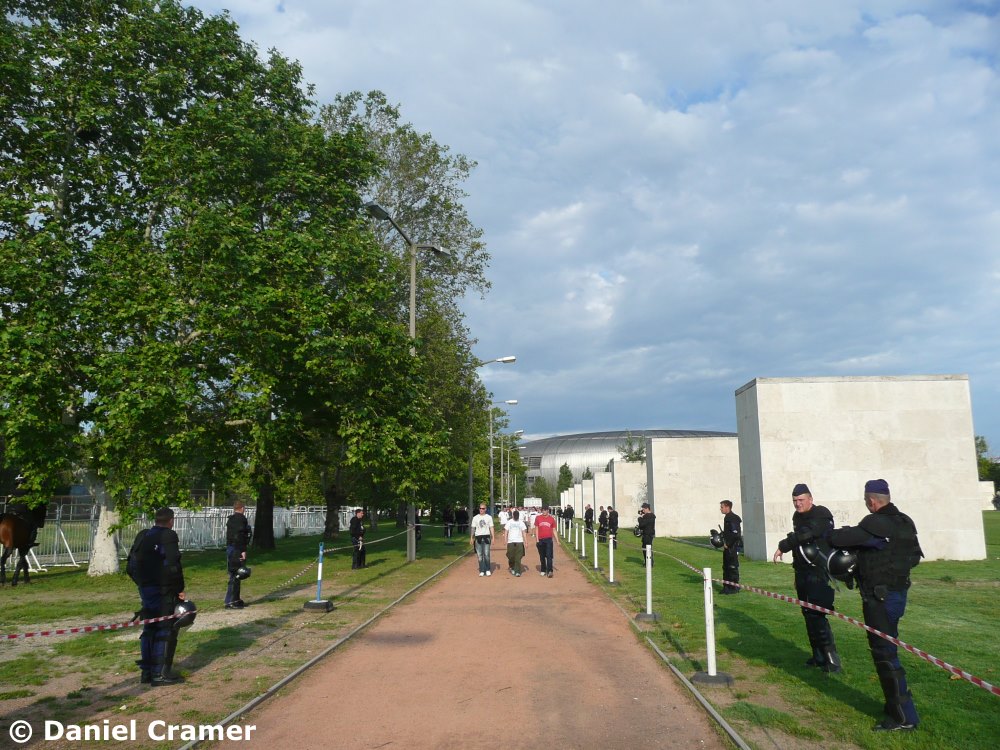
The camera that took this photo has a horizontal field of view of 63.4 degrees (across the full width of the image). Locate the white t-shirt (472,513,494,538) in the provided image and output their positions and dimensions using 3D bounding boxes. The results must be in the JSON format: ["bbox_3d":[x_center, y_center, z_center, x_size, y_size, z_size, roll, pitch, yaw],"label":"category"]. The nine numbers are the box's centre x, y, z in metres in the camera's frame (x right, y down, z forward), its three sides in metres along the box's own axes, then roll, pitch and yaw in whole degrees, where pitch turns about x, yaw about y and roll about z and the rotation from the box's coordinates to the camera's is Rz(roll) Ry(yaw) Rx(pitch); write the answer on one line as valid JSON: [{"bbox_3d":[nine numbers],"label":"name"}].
[{"bbox_3d":[-0.422,3.848,20.680,0.560,0.620,0.300,-1,-9,2],"label":"white t-shirt"}]

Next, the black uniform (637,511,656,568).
[{"bbox_3d":[4.281,4.771,23.637,0.480,1.620,0.540,-1,-10,6],"label":"black uniform"}]

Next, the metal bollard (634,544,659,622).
[{"bbox_3d":[2.263,3.183,12.433,0.380,1.110,0.380,-1,-9,2],"label":"metal bollard"}]

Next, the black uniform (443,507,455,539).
[{"bbox_3d":[-2.975,8.572,46.726,0.440,1.750,0.600,6,-11,-30],"label":"black uniform"}]

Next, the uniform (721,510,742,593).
[{"bbox_3d":[4.648,3.531,16.240,0.420,1.620,0.540,-1,-10,7],"label":"uniform"}]

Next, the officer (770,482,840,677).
[{"bbox_3d":[3.269,2.146,8.572,0.620,1.880,0.660,6,-11,-33],"label":"officer"}]

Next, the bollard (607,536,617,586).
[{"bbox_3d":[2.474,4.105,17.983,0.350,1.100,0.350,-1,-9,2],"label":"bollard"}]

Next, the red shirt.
[{"bbox_3d":[1.154,3.851,20.518,0.560,0.620,0.300,-1,-9,2],"label":"red shirt"}]

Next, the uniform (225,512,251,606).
[{"bbox_3d":[-4.743,3.334,14.616,0.540,1.640,0.440,-8,-12,37],"label":"uniform"}]

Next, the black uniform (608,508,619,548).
[{"bbox_3d":[4.768,6.470,33.984,0.420,1.640,0.520,-1,-9,4],"label":"black uniform"}]

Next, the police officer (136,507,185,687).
[{"bbox_3d":[-3.344,2.208,7.944,0.440,1.530,0.560,9,-13,-43],"label":"police officer"}]

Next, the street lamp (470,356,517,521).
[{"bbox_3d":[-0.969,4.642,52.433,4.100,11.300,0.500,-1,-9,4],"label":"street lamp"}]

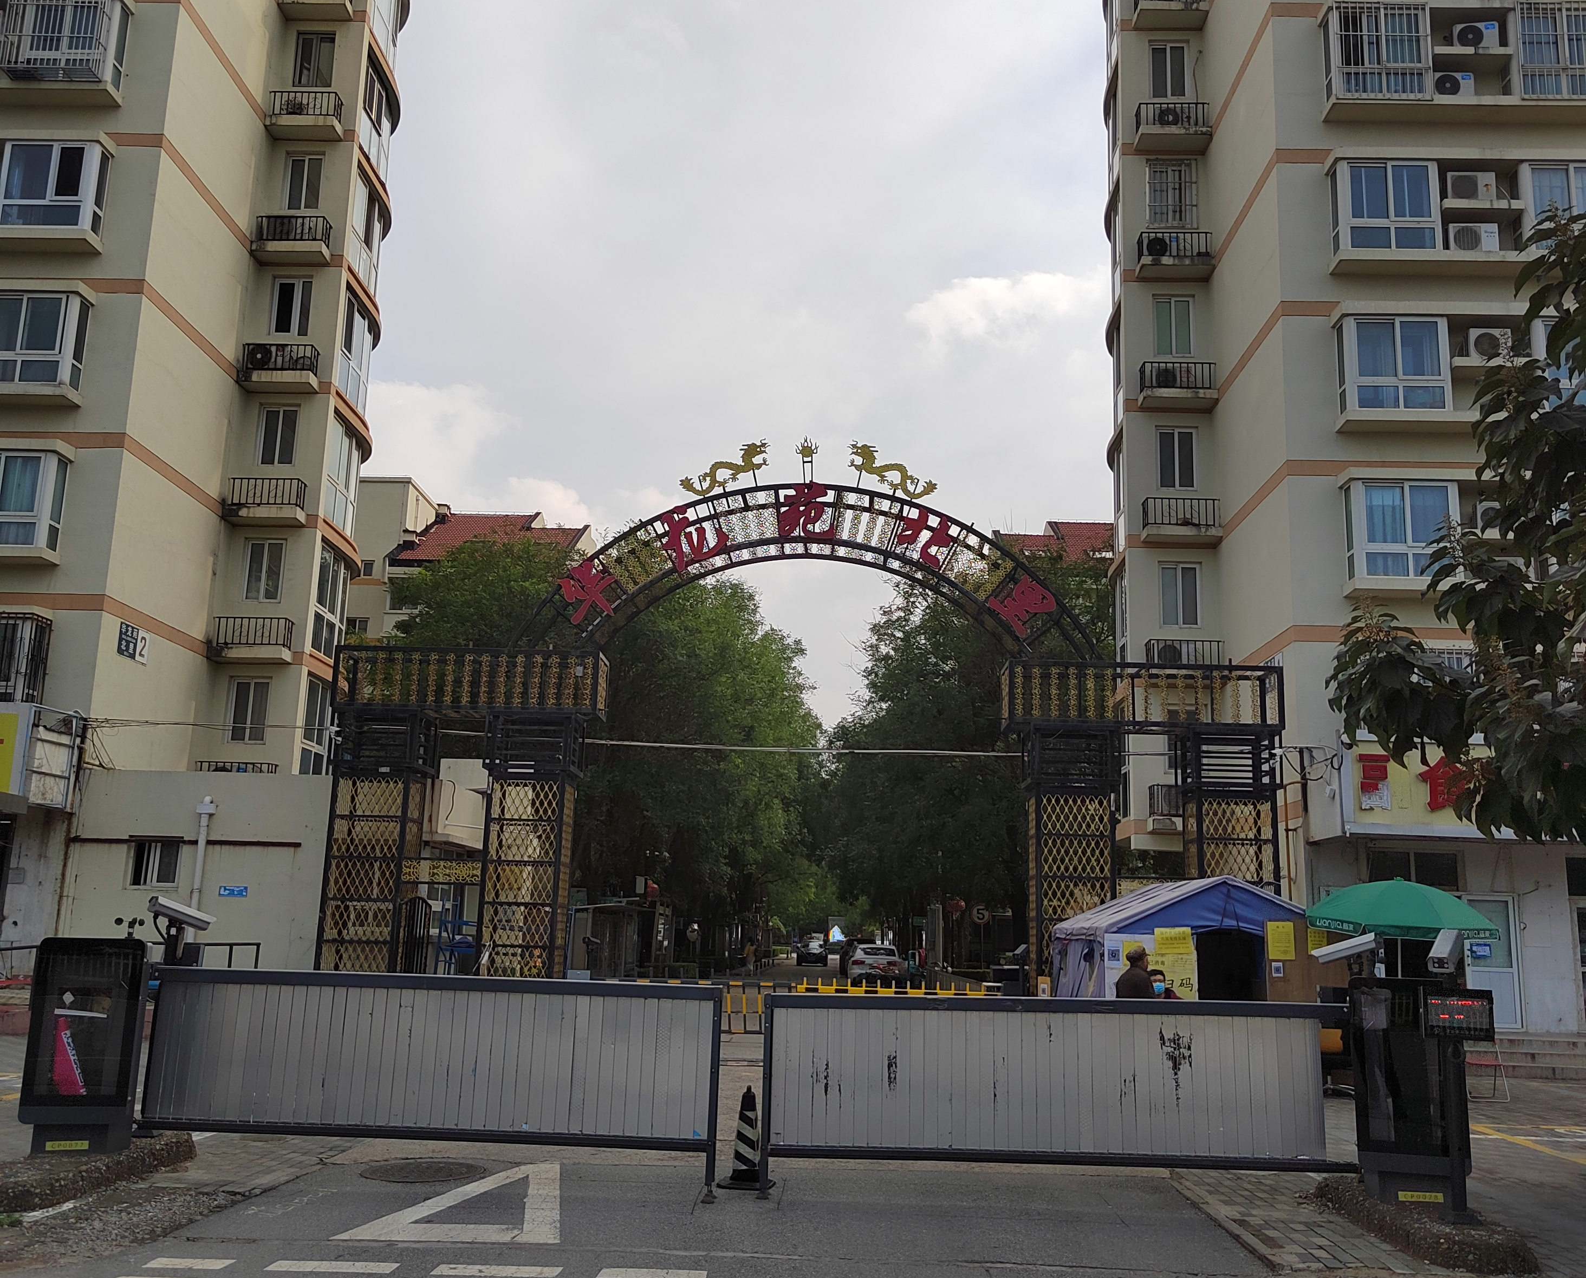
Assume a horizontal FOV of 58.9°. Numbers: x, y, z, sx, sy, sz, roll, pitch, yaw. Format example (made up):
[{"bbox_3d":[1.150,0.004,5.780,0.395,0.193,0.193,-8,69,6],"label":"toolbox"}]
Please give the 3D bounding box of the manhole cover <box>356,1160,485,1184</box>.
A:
[{"bbox_3d":[-2.372,3.404,8.954,0.790,0.040,0.790,1,-12,2],"label":"manhole cover"}]

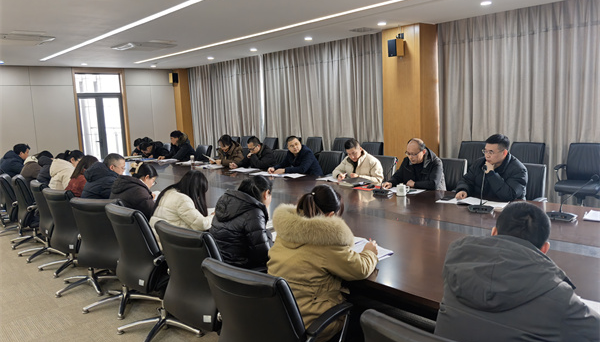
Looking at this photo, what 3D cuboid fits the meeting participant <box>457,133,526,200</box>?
[{"bbox_3d":[1.831,0.299,4.449,0.800,1.270,0.600,-8,9,-37],"label":"meeting participant"}]

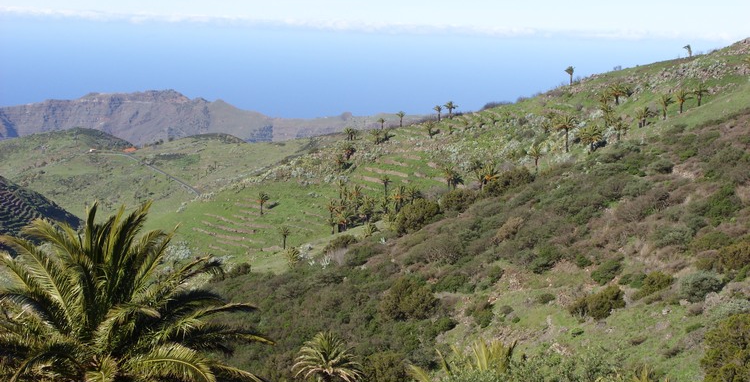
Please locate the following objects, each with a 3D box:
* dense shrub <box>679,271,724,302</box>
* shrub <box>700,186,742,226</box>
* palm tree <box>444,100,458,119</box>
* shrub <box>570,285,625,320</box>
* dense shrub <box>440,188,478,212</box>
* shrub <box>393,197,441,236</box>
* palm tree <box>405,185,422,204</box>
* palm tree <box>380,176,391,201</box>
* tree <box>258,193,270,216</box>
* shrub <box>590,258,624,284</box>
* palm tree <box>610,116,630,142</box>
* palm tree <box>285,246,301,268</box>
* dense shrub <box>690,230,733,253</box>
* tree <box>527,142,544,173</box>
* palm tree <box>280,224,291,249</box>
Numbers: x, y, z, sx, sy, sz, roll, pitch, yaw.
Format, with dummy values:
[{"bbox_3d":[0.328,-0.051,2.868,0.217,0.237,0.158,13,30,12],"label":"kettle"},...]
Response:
[{"bbox_3d":[25.427,7.437,140.000,3.580,2.370,3.220,2,6,0],"label":"dense shrub"},{"bbox_3d":[34.694,1.352,180.000,4.210,3.800,3.780,2,6,0],"label":"shrub"},{"bbox_3d":[30.639,-32.642,720.000,5.500,7.070,5.500,2,6,0],"label":"palm tree"},{"bbox_3d":[15.842,7.939,128.000,3.840,2.440,3.460,2,6,0],"label":"shrub"},{"bbox_3d":[21.622,2.431,460.000,9.530,6.020,8.100,2,6,0],"label":"dense shrub"},{"bbox_3d":[10.402,6.241,440.000,11.030,8.640,9.380,2,6,0],"label":"shrub"},{"bbox_3d":[8.995,1.402,420.000,4.205,5.841,4.205,2,6,1],"label":"palm tree"},{"bbox_3d":[3.621,-1.035,620.000,3.449,9.312,3.449,2,6,0],"label":"palm tree"},{"bbox_3d":[-40.569,4.956,660.000,4.320,8.640,4.320,2,6,0],"label":"tree"},{"bbox_3d":[26.399,9.066,205.000,3.649,3.193,3.102,3,6,7],"label":"shrub"},{"bbox_3d":[64.185,-16.079,470.000,5.229,6.798,5.229,3,6,8],"label":"palm tree"},{"bbox_3d":[-22.028,17.890,480.000,4.190,6.020,4.190,2,6,0],"label":"palm tree"},{"bbox_3d":[31.821,4.776,170.000,3.972,2.080,3.575,3,6,11],"label":"dense shrub"},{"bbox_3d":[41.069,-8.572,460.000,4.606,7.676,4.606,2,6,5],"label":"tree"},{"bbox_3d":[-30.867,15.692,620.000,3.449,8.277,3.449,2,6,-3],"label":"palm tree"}]

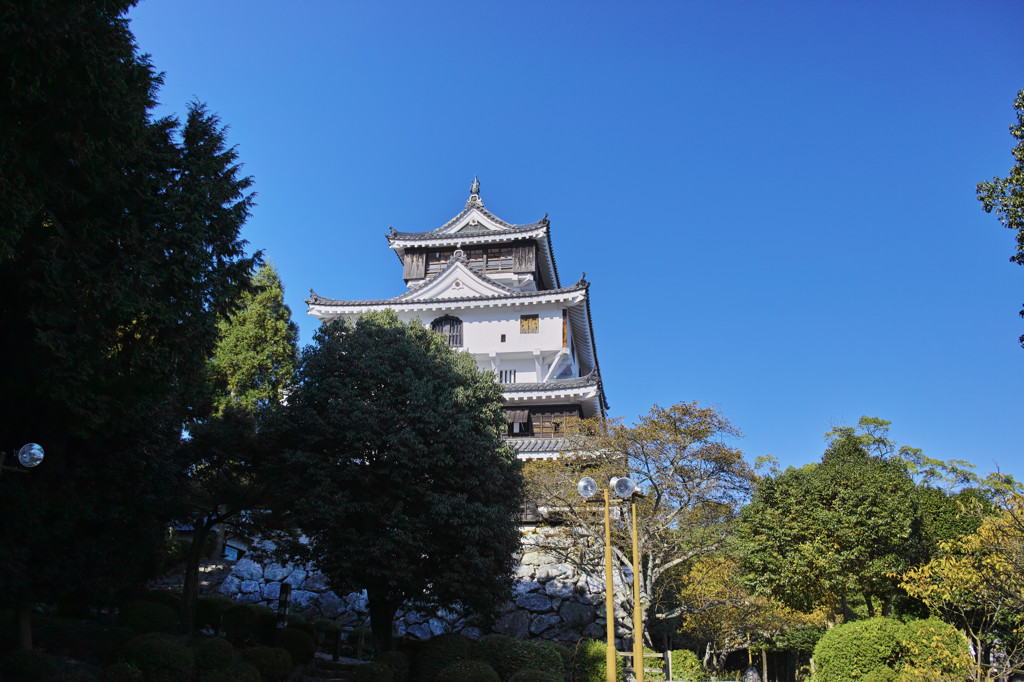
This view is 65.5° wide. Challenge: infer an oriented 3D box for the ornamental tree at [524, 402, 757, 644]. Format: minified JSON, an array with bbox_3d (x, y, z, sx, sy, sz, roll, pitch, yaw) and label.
[{"bbox_3d":[4.041,5.741,25.026,7.297,7.863,6.800,0,-19,0],"label":"ornamental tree"}]

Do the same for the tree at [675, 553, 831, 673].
[{"bbox_3d":[6.379,7.308,21.301,4.068,2.987,3.800,0,-19,0],"label":"tree"}]

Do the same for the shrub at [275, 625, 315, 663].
[{"bbox_3d":[-4.320,6.033,15.885,0.837,0.708,0.837,0,-19,0],"label":"shrub"}]

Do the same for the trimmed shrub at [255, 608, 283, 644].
[{"bbox_3d":[-5.468,6.386,17.878,0.691,0.803,0.691,0,-19,0],"label":"trimmed shrub"}]

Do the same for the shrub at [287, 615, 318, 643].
[{"bbox_3d":[-4.576,6.278,17.389,0.768,0.575,0.768,0,-19,0],"label":"shrub"}]

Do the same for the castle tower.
[{"bbox_3d":[-1.621,1.251,49.203,17.200,20.500,19.500,-3,-20,8],"label":"castle tower"}]

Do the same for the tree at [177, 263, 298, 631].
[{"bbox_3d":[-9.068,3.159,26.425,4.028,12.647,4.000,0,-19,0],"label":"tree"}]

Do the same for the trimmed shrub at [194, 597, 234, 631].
[{"bbox_3d":[-7.265,6.630,19.377,0.924,0.782,0.924,0,-19,0],"label":"trimmed shrub"}]

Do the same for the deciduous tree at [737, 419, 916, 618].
[{"bbox_3d":[10.199,6.037,25.471,5.854,7.301,5.600,0,-19,0],"label":"deciduous tree"}]

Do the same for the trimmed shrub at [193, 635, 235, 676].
[{"bbox_3d":[-5.752,6.058,15.342,0.809,0.753,0.809,0,-19,0],"label":"trimmed shrub"}]

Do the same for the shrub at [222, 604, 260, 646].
[{"bbox_3d":[-5.914,6.217,17.406,0.830,0.864,0.830,0,-19,0],"label":"shrub"}]

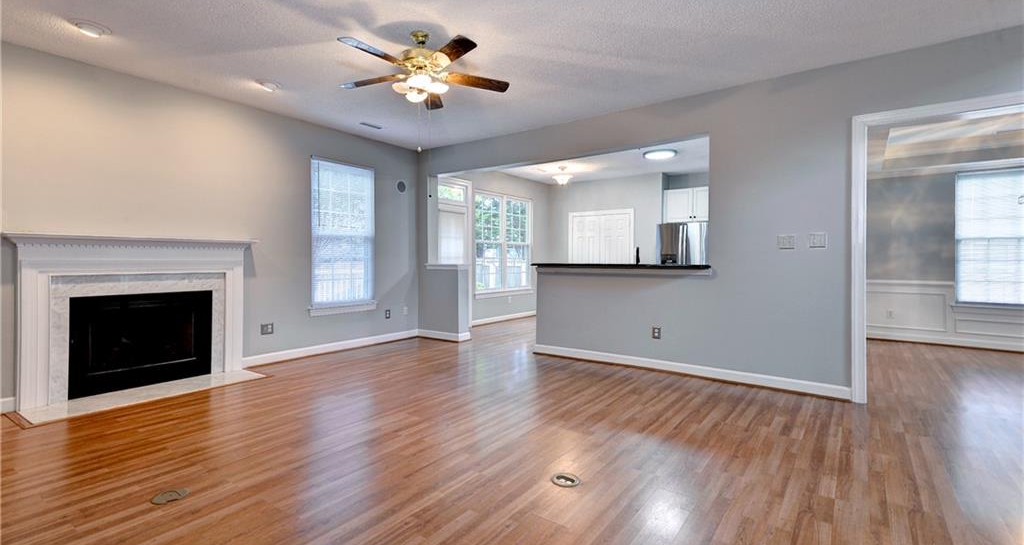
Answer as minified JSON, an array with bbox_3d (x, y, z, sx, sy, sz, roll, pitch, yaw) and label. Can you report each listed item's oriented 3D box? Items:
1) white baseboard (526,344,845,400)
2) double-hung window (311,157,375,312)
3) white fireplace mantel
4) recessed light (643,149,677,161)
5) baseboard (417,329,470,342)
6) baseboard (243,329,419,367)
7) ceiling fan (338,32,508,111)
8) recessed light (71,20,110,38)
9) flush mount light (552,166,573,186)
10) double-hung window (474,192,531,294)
[{"bbox_3d":[1.508,0.965,4.615,3.070,0.100,0.020,1,2,37],"label":"white baseboard"},{"bbox_3d":[-2.119,-0.443,5.744,0.100,1.845,0.885,1,2,37],"label":"double-hung window"},{"bbox_3d":[-3.212,0.366,4.063,0.190,1.330,1.760,1,2,37],"label":"white fireplace mantel"},{"bbox_3d":[2.197,-1.756,6.796,0.490,0.045,0.490,1,2,37],"label":"recessed light"},{"bbox_3d":[-0.995,0.913,6.628,0.770,0.110,0.260,1,2,37],"label":"baseboard"},{"bbox_3d":[-2.098,0.940,5.754,0.020,0.100,2.420,1,2,37],"label":"baseboard"},{"bbox_3d":[-0.649,-1.460,3.211,1.300,0.460,1.300,1,2,37],"label":"ceiling fan"},{"bbox_3d":[-2.885,-1.672,3.122,0.220,0.030,0.220,1,2,37],"label":"recessed light"},{"bbox_3d":[0.868,-1.653,7.811,0.350,0.300,0.350,0,1,0],"label":"flush mount light"},{"bbox_3d":[-0.138,-0.529,8.429,0.100,1.785,1.670,1,2,37],"label":"double-hung window"}]

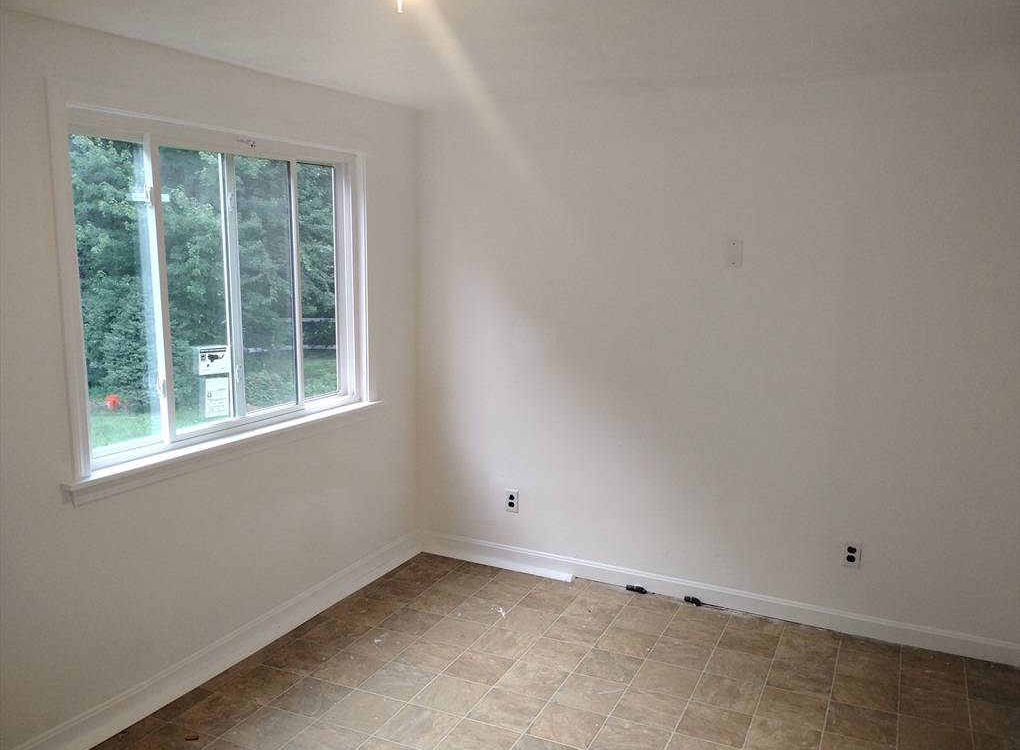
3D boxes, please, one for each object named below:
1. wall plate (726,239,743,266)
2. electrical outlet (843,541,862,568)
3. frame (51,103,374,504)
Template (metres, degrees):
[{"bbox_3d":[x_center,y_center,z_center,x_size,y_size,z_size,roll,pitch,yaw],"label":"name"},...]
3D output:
[{"bbox_3d":[0.974,-0.524,3.580,0.070,0.115,0.009,4,9,26],"label":"wall plate"},{"bbox_3d":[1.460,0.768,3.525,0.070,0.114,0.010,4,9,26],"label":"electrical outlet"},{"bbox_3d":[-1.024,-0.331,3.268,0.110,1.290,1.640,4,9,26],"label":"frame"}]

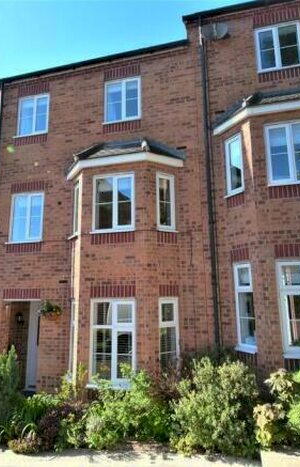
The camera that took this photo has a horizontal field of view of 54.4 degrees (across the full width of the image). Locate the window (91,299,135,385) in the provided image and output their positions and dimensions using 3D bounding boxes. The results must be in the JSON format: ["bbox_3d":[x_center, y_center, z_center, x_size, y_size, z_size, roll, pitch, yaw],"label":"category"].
[{"bbox_3d":[-0.648,1.923,5.253,0.869,1.492,0.090,-3,-11,13],"label":"window"}]

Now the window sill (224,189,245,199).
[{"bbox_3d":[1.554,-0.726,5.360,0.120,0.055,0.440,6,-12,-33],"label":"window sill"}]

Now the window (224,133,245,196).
[{"bbox_3d":[1.571,-1.271,5.465,0.110,1.140,0.420,6,-12,-33],"label":"window"}]

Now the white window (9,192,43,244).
[{"bbox_3d":[-2.785,-0.362,6.582,0.880,1.170,0.110,-3,-11,13],"label":"white window"}]

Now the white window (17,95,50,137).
[{"bbox_3d":[-2.848,-2.887,7.198,0.881,1.070,0.090,-3,-11,13],"label":"white window"}]

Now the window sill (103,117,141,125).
[{"bbox_3d":[-0.608,-2.499,6.521,0.894,0.050,0.130,-3,-11,13],"label":"window sill"}]

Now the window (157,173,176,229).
[{"bbox_3d":[0.301,-0.610,5.715,0.440,1.160,0.120,6,-12,-31],"label":"window"}]

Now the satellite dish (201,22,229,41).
[{"bbox_3d":[1.324,-4.080,5.918,0.500,0.420,0.320,-3,-11,13],"label":"satellite dish"}]

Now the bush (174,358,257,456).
[{"bbox_3d":[0.916,2.365,4.265,1.200,1.070,1.020,-3,-11,13],"label":"bush"}]

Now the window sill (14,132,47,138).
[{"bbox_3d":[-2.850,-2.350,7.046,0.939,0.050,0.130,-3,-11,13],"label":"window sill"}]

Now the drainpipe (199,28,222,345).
[{"bbox_3d":[1.182,-0.769,5.676,0.080,7.896,0.090,-3,-11,13],"label":"drainpipe"}]

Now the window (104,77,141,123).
[{"bbox_3d":[-0.621,-2.960,6.506,0.880,1.070,0.110,-3,-11,13],"label":"window"}]

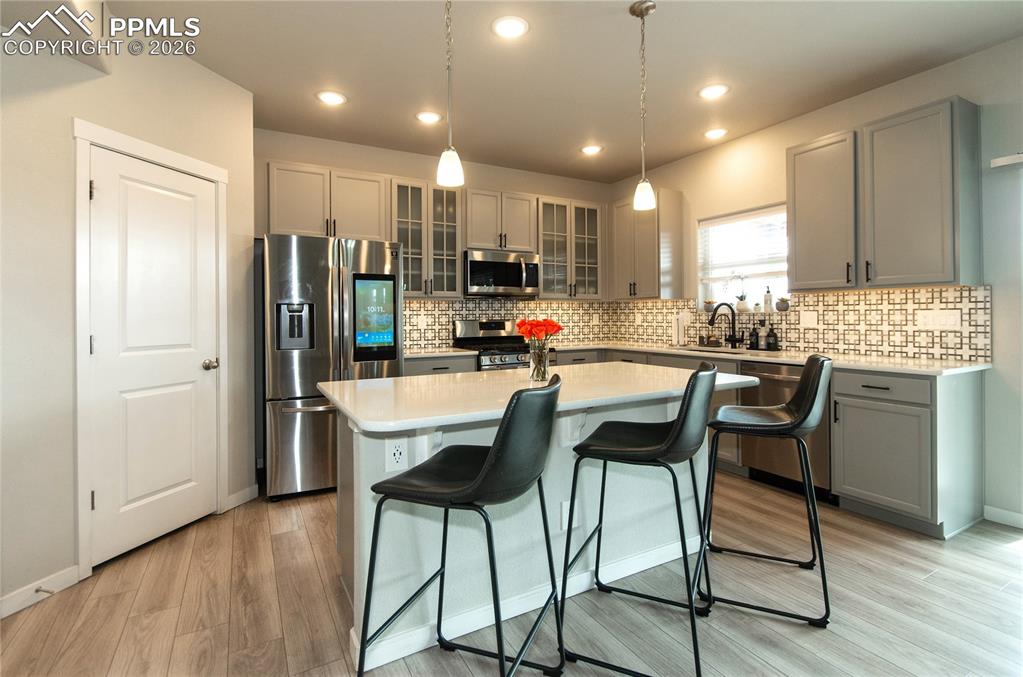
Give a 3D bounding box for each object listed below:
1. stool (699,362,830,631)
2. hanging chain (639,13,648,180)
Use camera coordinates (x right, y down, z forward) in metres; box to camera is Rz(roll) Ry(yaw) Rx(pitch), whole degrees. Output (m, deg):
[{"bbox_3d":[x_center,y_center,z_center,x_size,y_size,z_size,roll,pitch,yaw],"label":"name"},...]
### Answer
[{"bbox_3d":[1.128,0.614,2.067,0.501,1.002,0.491,0,3,26],"label":"stool"},{"bbox_3d":[0.647,-1.188,2.228,0.032,0.795,0.032,-2,3,-29],"label":"hanging chain"}]

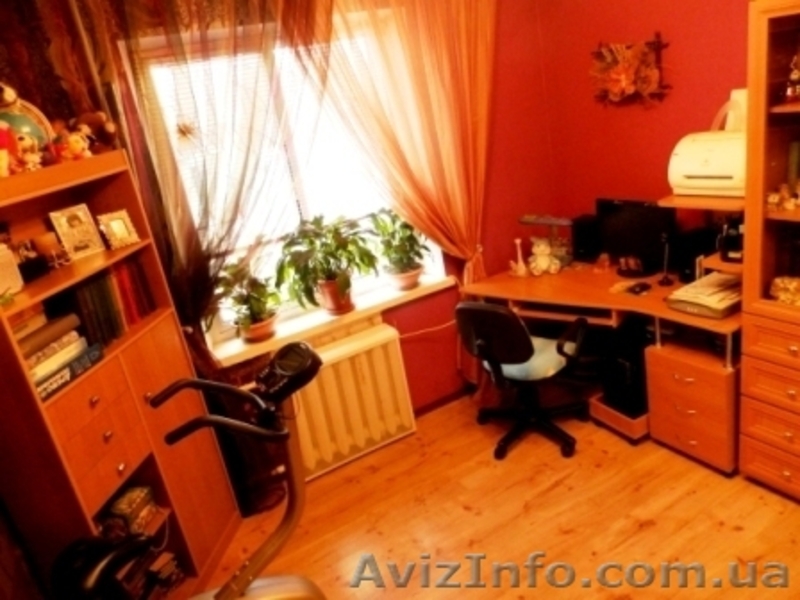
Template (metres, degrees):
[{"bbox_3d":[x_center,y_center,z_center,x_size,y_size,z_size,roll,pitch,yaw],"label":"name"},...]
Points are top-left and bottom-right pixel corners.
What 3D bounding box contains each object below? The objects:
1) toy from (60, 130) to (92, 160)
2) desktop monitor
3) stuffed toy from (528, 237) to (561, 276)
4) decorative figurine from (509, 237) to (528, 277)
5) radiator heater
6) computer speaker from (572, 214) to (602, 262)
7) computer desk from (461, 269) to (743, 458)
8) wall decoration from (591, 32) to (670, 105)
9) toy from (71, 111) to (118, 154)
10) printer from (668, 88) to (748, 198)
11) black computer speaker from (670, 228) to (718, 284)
[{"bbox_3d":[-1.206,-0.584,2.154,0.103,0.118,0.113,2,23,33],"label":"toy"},{"bbox_3d":[1.318,-0.342,3.195,0.177,0.413,0.482,-20,21,-25],"label":"desktop monitor"},{"bbox_3d":[0.865,-0.274,3.521,0.177,0.226,0.148,-2,21,23],"label":"stuffed toy"},{"bbox_3d":[0.728,-0.281,3.602,0.094,0.231,0.118,-16,20,-15],"label":"decorative figurine"},{"bbox_3d":[-0.272,0.568,3.253,0.699,0.640,0.148,-20,21,-25],"label":"radiator heater"},{"bbox_3d":[1.187,-0.377,3.588,0.162,0.261,0.162,-20,21,-25],"label":"computer speaker"},{"bbox_3d":[1.181,0.287,3.242,0.866,0.738,1.506,-20,21,-25],"label":"computer desk"},{"bbox_3d":[1.210,-1.221,3.041,0.059,0.359,0.453,-20,21,-25],"label":"wall decoration"},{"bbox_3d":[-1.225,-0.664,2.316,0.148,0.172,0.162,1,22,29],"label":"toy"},{"bbox_3d":[1.387,-0.657,2.399,0.315,0.374,0.374,-20,21,-25],"label":"printer"},{"bbox_3d":[1.583,-0.229,3.060,0.172,0.251,0.133,-15,18,-13],"label":"black computer speaker"}]

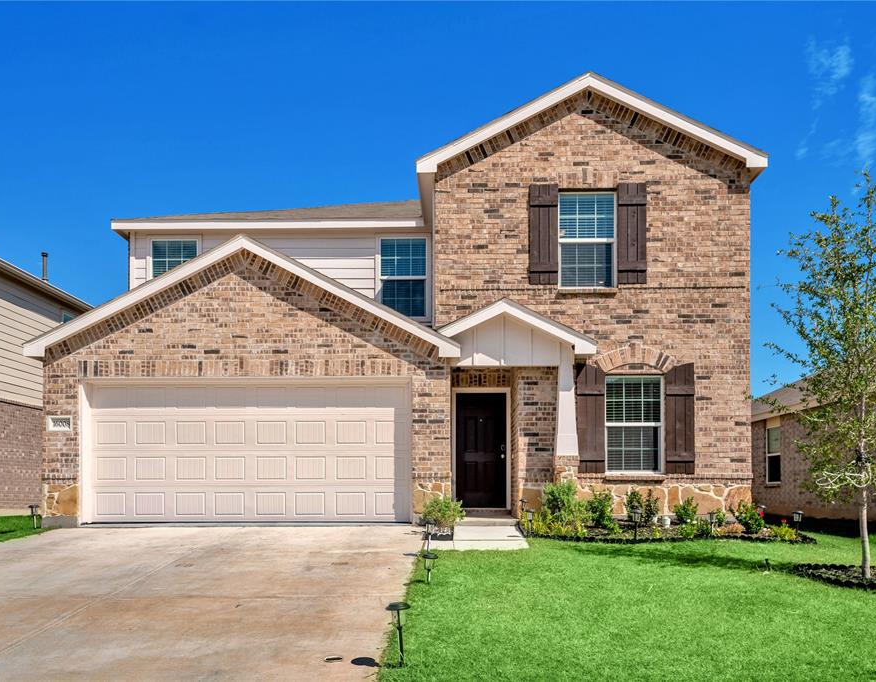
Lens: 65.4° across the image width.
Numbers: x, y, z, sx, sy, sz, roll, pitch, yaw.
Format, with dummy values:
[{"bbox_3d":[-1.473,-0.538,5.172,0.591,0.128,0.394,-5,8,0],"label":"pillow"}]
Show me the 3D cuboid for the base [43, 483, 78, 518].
[{"bbox_3d":[-5.663,2.400,10.350,0.541,0.518,0.200,0,-1,1],"label":"base"}]

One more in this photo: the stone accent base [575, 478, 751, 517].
[{"bbox_3d":[3.489,2.440,10.655,2.749,0.558,0.170,0,-1,1],"label":"stone accent base"}]

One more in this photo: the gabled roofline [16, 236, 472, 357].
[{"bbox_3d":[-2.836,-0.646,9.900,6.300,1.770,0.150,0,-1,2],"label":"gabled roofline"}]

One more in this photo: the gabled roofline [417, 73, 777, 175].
[{"bbox_3d":[2.324,-3.283,10.400,5.328,1.524,0.200,0,-1,1],"label":"gabled roofline"}]

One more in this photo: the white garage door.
[{"bbox_3d":[-2.838,1.688,10.330,4.880,2.130,0.080,0,-1,2],"label":"white garage door"}]

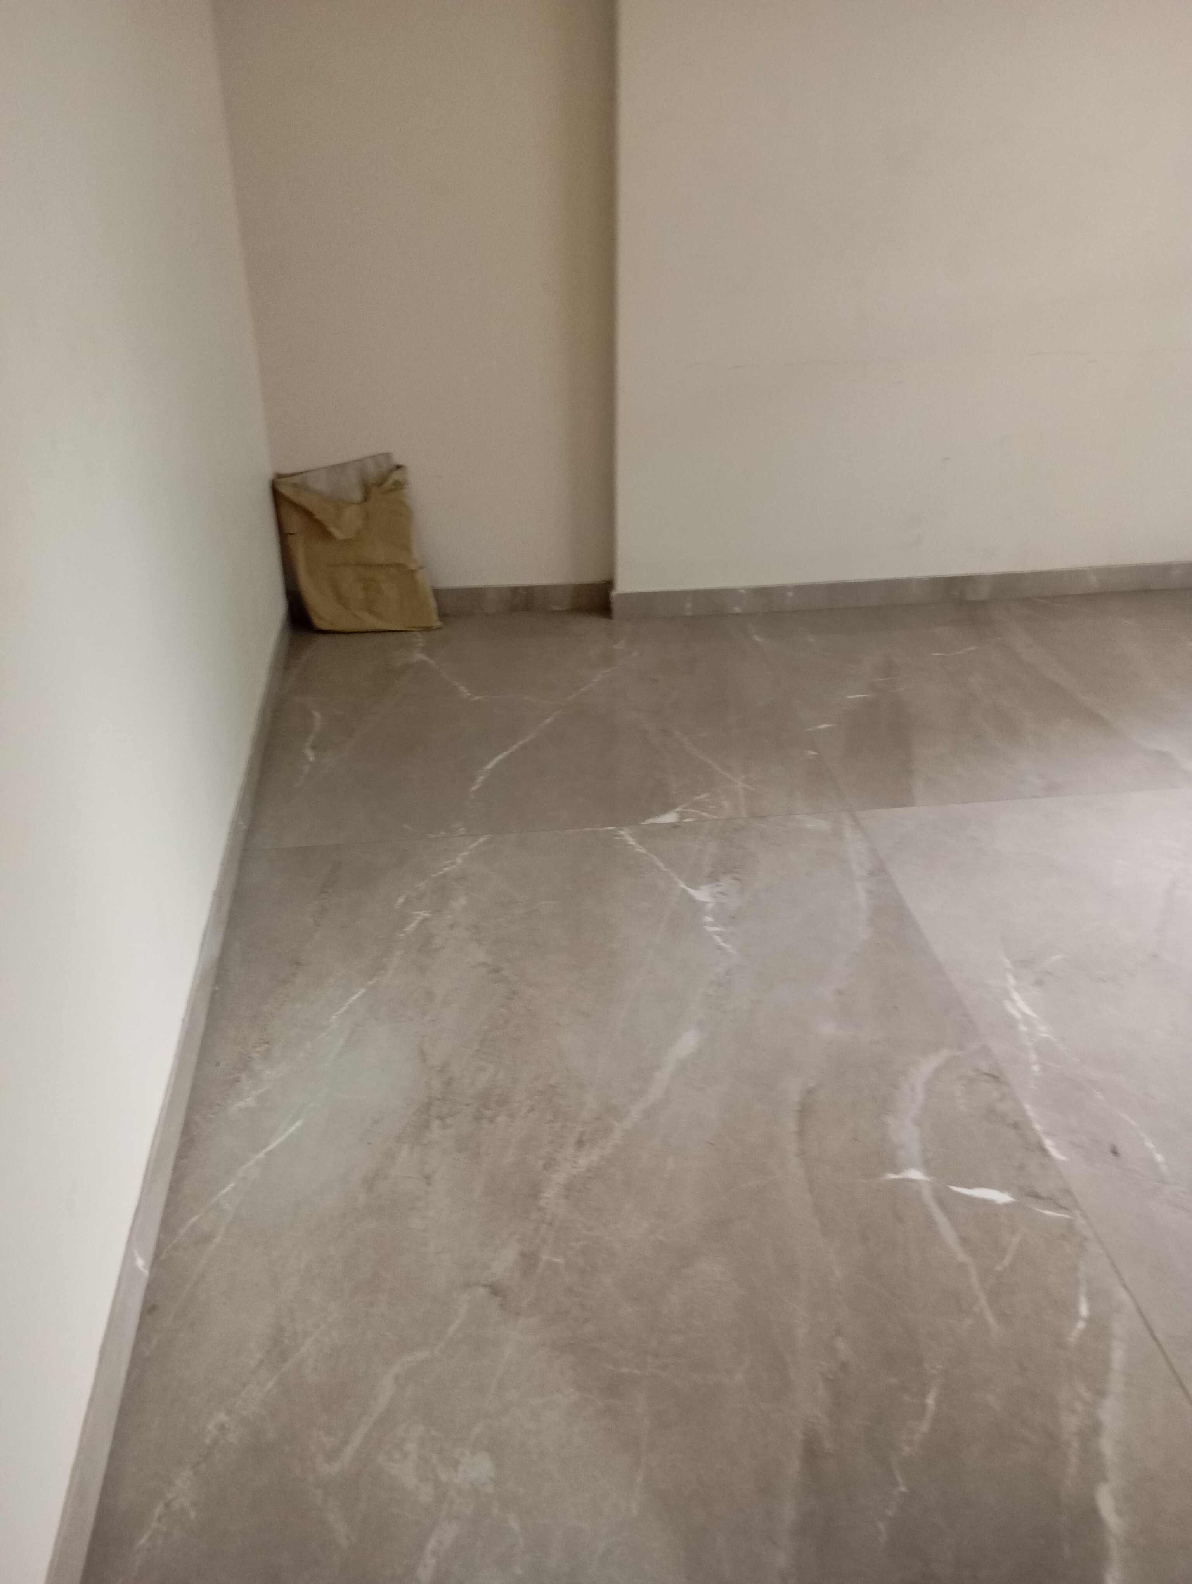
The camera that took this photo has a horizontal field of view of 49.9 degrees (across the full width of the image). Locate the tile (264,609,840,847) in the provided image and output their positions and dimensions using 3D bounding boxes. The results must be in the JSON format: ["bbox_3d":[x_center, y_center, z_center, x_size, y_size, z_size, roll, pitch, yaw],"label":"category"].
[{"bbox_3d":[-0.142,-0.195,3.025,1.218,0.020,1.100,-4,30,-6],"label":"tile"}]

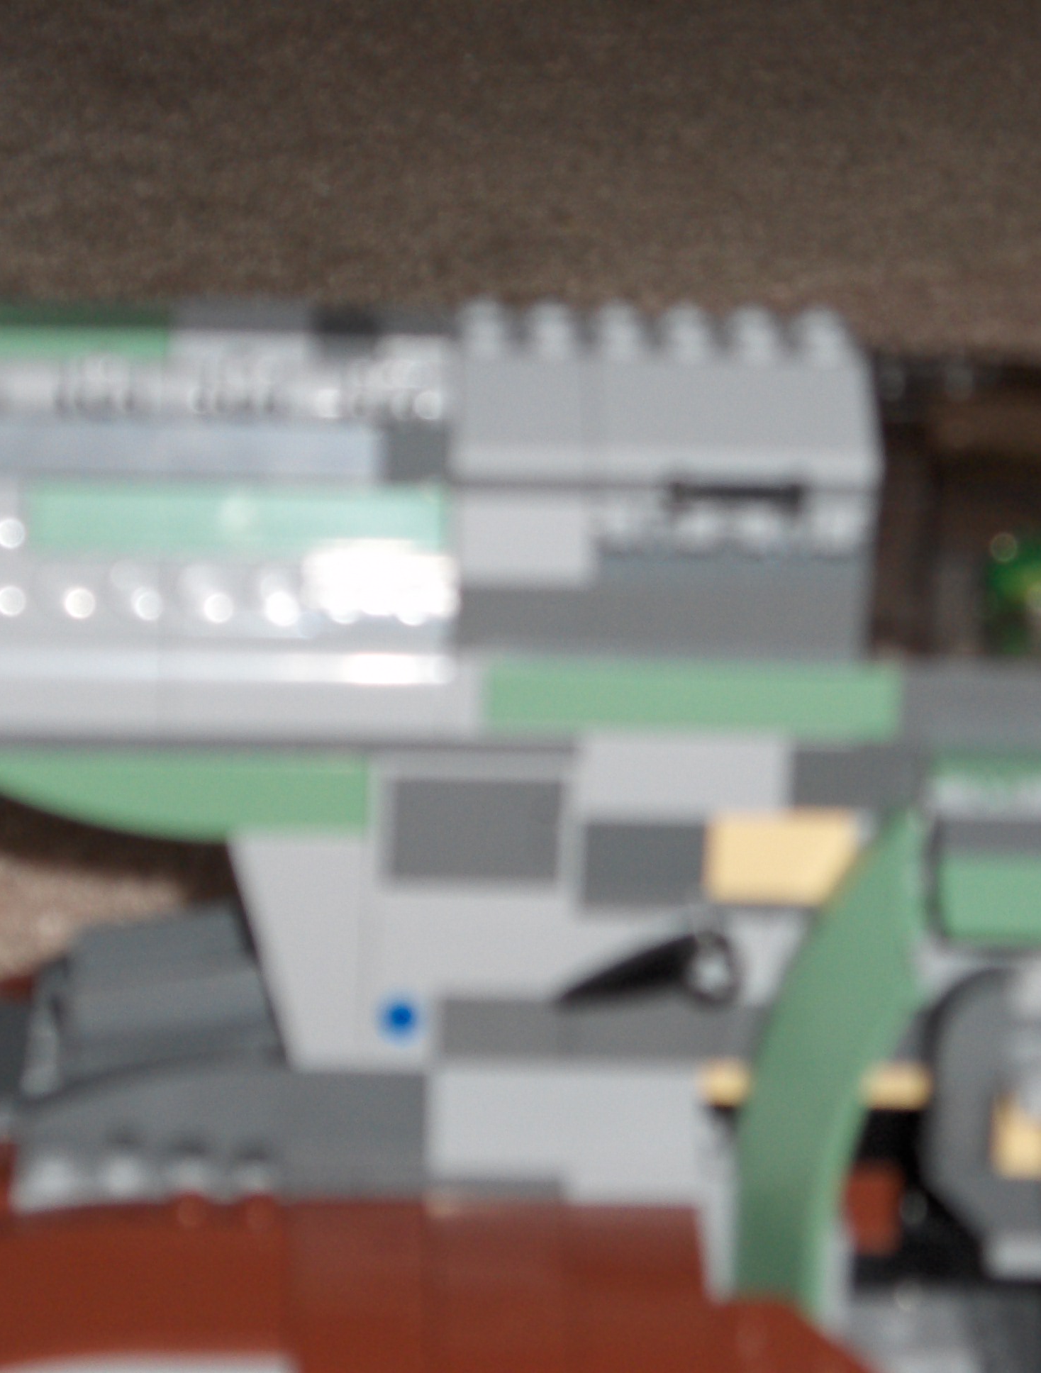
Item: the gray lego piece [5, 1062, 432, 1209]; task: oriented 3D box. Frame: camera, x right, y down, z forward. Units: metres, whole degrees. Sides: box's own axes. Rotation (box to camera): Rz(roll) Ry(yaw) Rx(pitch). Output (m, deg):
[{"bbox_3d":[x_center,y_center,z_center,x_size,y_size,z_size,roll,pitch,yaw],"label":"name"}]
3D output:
[{"bbox_3d":[-0.035,0.051,0.456,0.048,0.016,0.010,1,7,0],"label":"gray lego piece"}]

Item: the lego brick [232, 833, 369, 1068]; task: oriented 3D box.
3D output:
[{"bbox_3d":[-0.026,0.030,0.465,0.016,0.029,0.009,1,21,0],"label":"lego brick"}]

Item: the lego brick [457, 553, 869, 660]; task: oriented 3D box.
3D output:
[{"bbox_3d":[0.017,-0.009,0.459,0.048,0.010,0.009,1,21,0],"label":"lego brick"}]

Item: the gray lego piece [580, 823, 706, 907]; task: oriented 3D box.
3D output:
[{"bbox_3d":[0.014,0.020,0.462,0.016,0.010,0.009,1,21,0],"label":"gray lego piece"}]

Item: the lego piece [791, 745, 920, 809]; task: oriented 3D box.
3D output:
[{"bbox_3d":[0.039,0.008,0.458,0.016,0.010,0.009,1,21,0],"label":"lego piece"}]

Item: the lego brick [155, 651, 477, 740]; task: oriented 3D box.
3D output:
[{"bbox_3d":[-0.023,0.001,0.451,0.036,0.010,0.008,1,4,0],"label":"lego brick"}]

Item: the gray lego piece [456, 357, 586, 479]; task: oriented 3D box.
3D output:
[{"bbox_3d":[0.000,-0.032,0.450,0.016,0.010,0.022,1,21,0],"label":"gray lego piece"}]

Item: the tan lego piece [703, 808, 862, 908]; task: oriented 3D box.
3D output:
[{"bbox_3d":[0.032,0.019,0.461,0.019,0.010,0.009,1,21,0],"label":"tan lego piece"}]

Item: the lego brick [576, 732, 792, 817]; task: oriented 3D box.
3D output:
[{"bbox_3d":[0.019,0.010,0.450,0.024,0.010,0.008,1,5,0],"label":"lego brick"}]

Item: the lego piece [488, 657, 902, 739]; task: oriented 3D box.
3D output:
[{"bbox_3d":[0.020,0.000,0.454,0.048,0.010,0.009,1,21,0],"label":"lego piece"}]

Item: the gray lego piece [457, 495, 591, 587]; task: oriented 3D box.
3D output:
[{"bbox_3d":[0.000,-0.017,0.457,0.016,0.010,0.008,1,4,0],"label":"gray lego piece"}]

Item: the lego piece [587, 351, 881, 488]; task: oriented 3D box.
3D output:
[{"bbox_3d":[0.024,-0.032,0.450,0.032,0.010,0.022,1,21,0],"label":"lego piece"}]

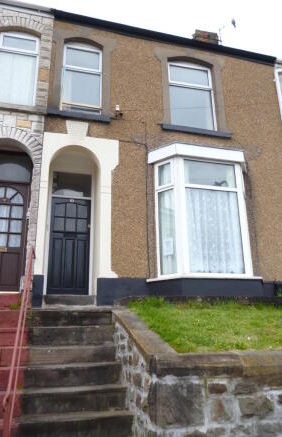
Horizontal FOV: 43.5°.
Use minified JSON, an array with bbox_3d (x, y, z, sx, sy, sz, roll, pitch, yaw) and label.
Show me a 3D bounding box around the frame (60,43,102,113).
[{"bbox_3d":[-1.225,-2.886,7.424,0.825,1.660,0.110,3,-16,-15],"label":"frame"}]

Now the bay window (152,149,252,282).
[{"bbox_3d":[1.337,-0.085,6.963,2.120,2.570,0.520,3,-16,-15],"label":"bay window"}]

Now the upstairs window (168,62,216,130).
[{"bbox_3d":[1.148,-2.739,8.048,1.120,1.690,0.110,3,-16,-15],"label":"upstairs window"}]

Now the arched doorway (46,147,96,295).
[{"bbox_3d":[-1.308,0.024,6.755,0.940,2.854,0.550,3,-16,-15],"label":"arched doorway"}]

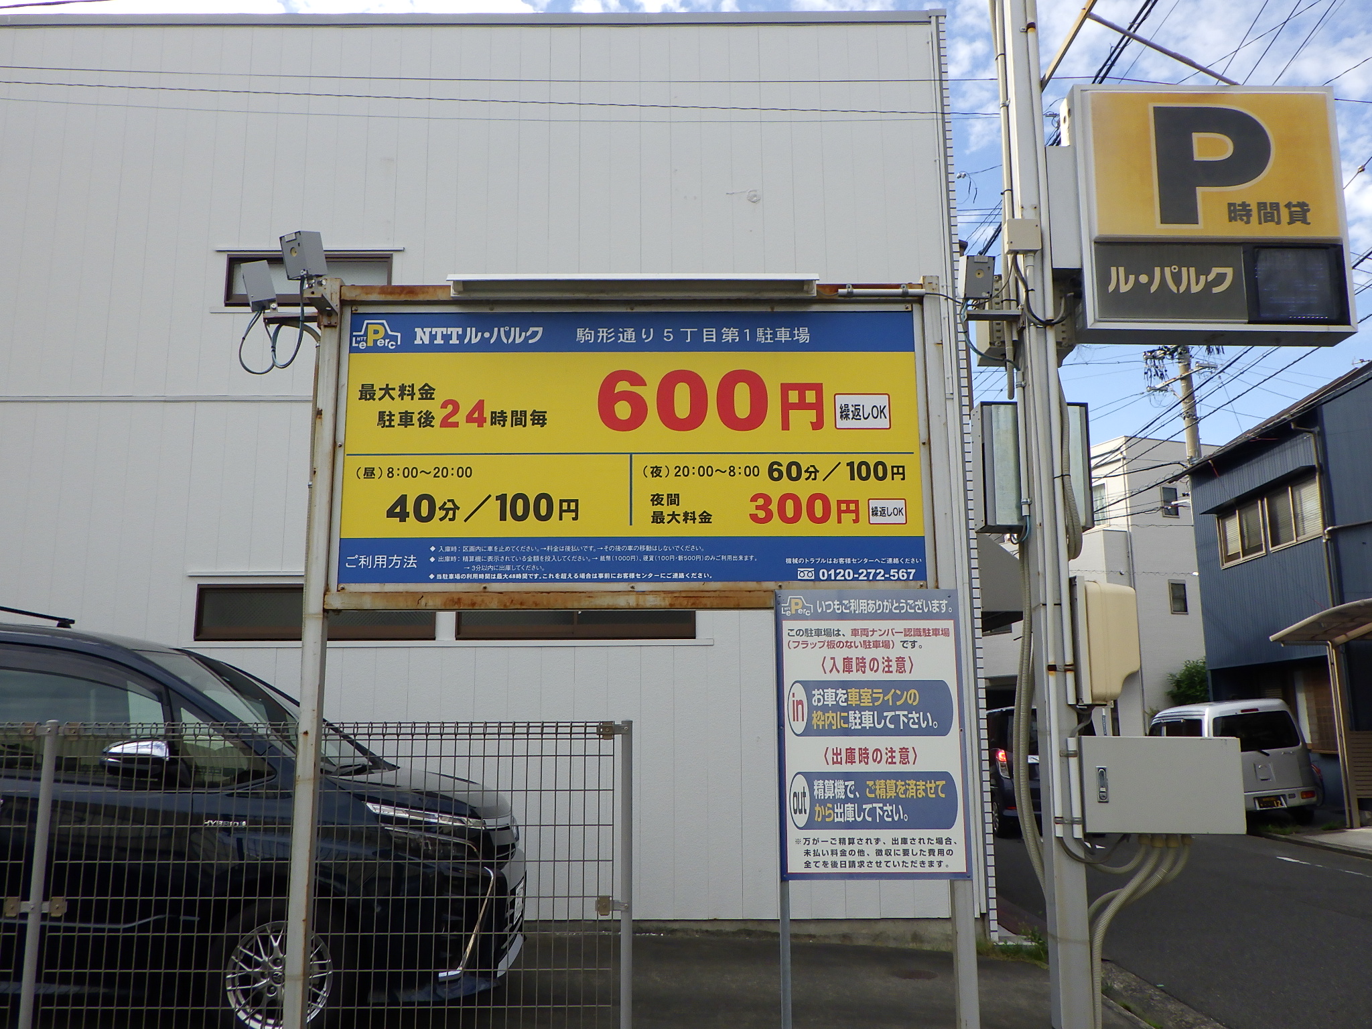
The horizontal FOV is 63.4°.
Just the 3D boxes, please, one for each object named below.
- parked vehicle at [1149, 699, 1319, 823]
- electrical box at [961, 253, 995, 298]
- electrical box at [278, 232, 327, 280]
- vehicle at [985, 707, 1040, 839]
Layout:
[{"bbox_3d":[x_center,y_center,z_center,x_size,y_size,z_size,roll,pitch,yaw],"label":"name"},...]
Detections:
[{"bbox_3d":[8.473,3.937,17.715,1.475,1.875,3.395,-6,-11,4],"label":"parked vehicle"},{"bbox_3d":[1.040,-0.847,3.977,0.100,0.147,0.082,0,10,-4],"label":"electrical box"},{"bbox_3d":[-1.251,-0.846,3.640,0.100,0.147,0.082,-6,6,32],"label":"electrical box"},{"bbox_3d":[4.946,3.757,16.480,1.475,1.750,3.395,-1,-11,2],"label":"vehicle"}]

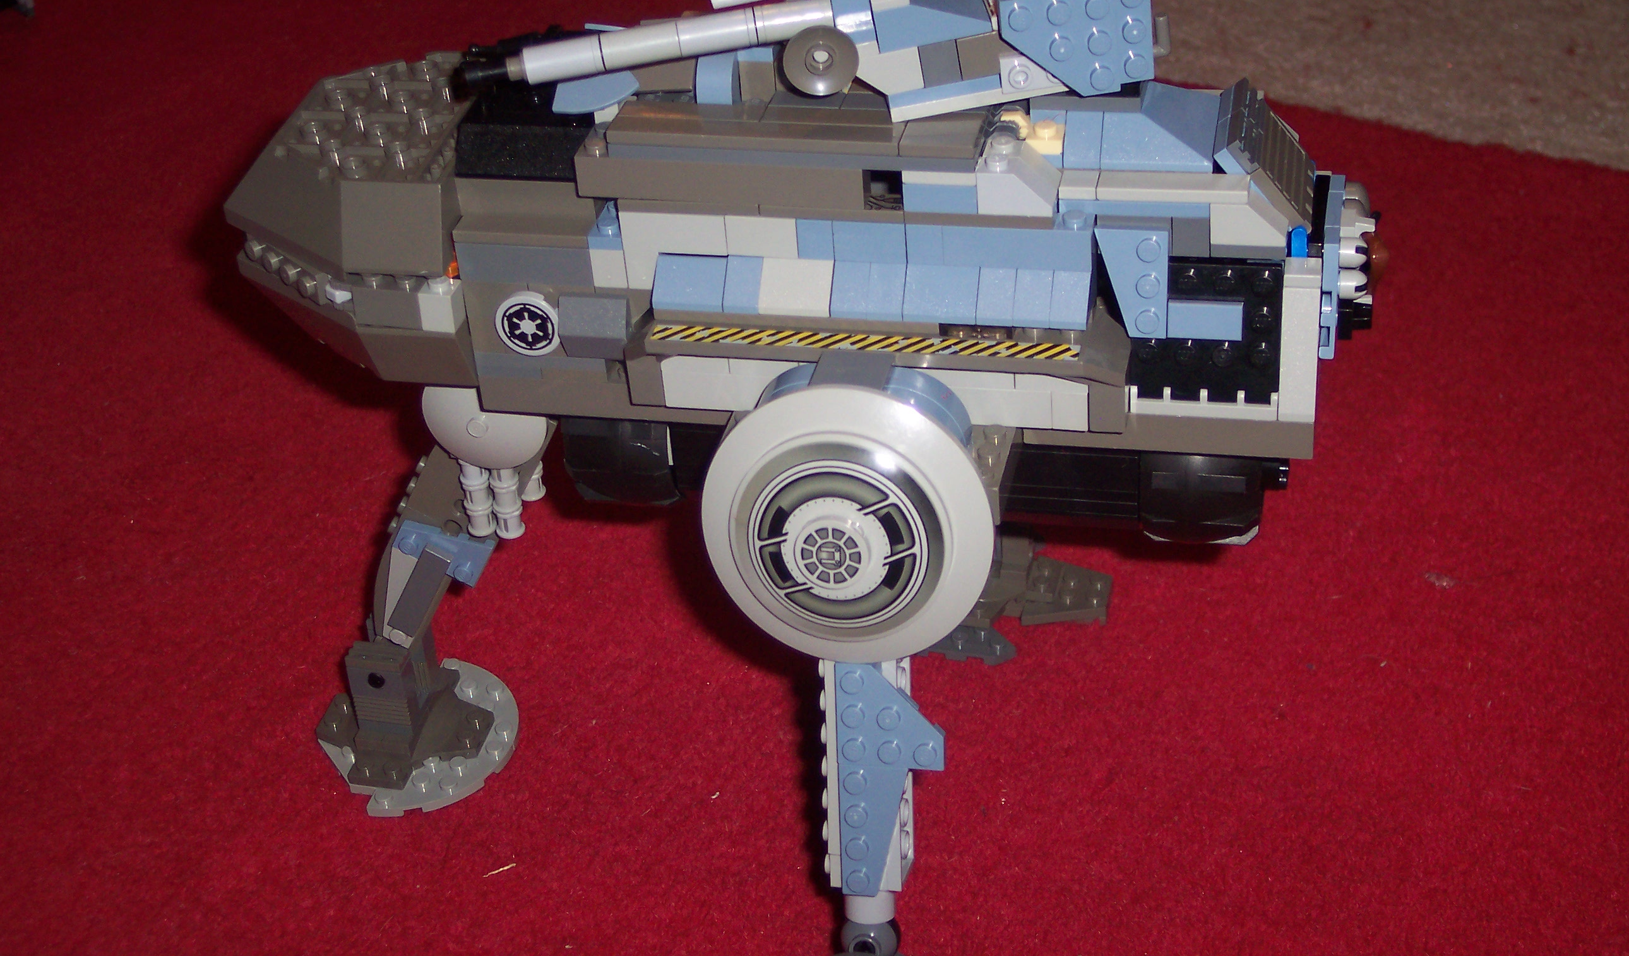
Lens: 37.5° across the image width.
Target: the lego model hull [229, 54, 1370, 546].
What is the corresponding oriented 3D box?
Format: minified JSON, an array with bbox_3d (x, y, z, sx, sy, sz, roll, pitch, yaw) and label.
[{"bbox_3d":[-0.007,-0.044,0.566,0.269,0.114,0.084,3,34,12],"label":"lego model hull"}]

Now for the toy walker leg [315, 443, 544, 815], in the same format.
[{"bbox_3d":[-0.105,0.029,0.641,0.084,0.114,0.064,3,34,12],"label":"toy walker leg"}]

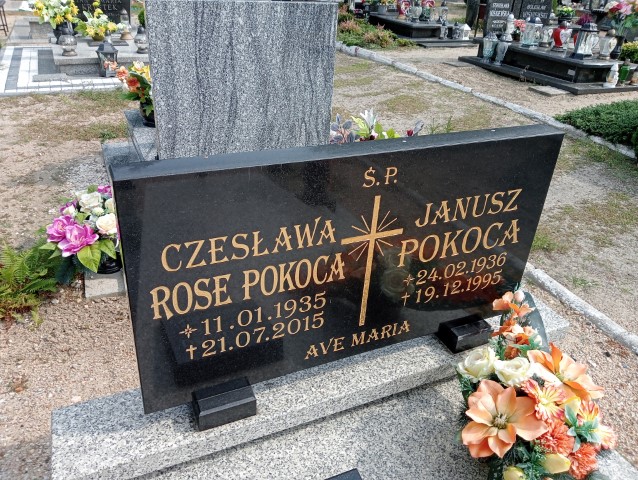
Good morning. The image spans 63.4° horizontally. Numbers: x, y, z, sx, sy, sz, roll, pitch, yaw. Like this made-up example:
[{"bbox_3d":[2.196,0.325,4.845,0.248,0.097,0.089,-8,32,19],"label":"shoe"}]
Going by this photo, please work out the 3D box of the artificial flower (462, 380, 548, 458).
[{"bbox_3d":[0.431,0.415,1.193,0.195,0.090,0.185,11,67,12],"label":"artificial flower"}]

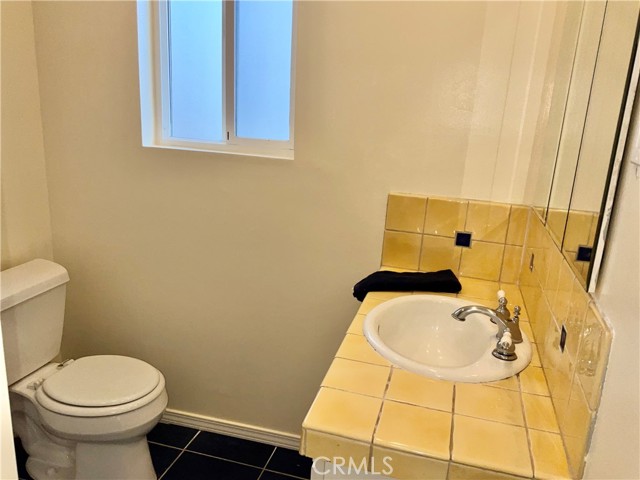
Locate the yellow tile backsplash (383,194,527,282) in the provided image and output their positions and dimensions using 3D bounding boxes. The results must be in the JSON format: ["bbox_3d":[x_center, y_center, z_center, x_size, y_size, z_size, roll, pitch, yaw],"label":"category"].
[{"bbox_3d":[0.472,-0.007,1.901,0.480,0.276,0.015,7,16,13],"label":"yellow tile backsplash"}]

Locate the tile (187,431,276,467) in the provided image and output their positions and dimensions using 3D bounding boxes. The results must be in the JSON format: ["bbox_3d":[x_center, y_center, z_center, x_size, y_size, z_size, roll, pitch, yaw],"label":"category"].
[{"bbox_3d":[-0.379,0.894,2.278,0.357,0.010,0.140,7,16,13],"label":"tile"}]

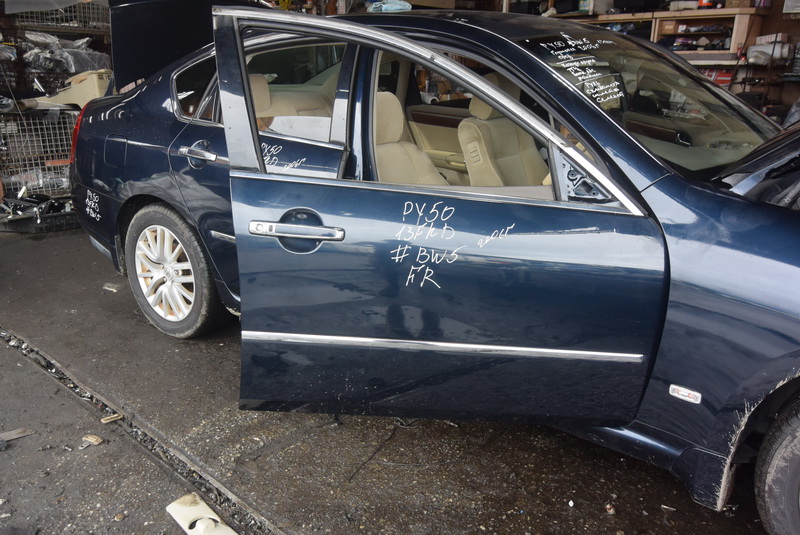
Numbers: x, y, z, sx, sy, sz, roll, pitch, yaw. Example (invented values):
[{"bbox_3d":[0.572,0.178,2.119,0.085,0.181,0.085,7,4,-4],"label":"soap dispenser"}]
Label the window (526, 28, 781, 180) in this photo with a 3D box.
[{"bbox_3d":[0.992,-0.645,2.361,0.783,0.130,1.420,44,36,20],"label":"window"}]

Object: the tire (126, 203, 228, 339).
[{"bbox_3d":[-1.068,-0.003,3.196,0.670,0.670,0.240,14,22,35],"label":"tire"}]

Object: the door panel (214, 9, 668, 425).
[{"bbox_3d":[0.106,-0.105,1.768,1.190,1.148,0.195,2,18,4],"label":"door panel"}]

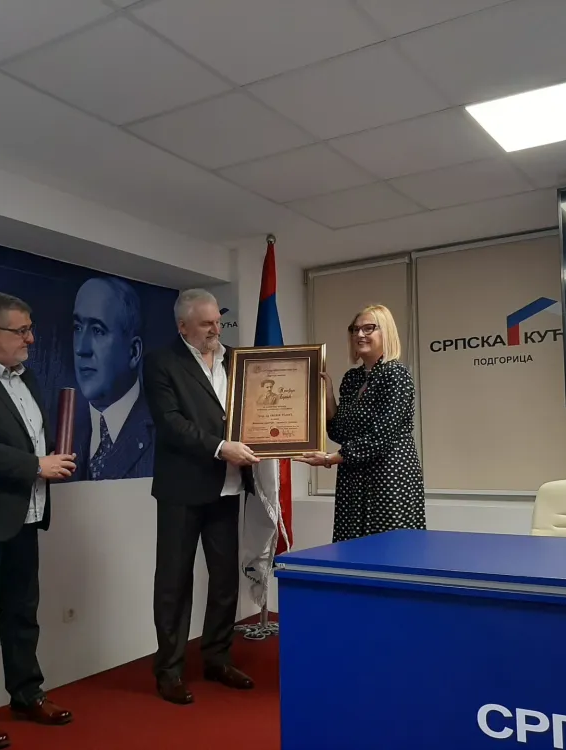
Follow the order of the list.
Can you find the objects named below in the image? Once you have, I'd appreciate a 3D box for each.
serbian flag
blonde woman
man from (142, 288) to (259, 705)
[{"bbox_3d":[-0.096,0.258,4.654,0.290,2.217,0.240,-1,-6,5],"label":"serbian flag"},{"bbox_3d":[0.359,0.519,3.372,0.530,1.694,0.470,3,-7,-37],"label":"blonde woman"},{"bbox_3d":[-0.361,0.491,3.506,0.500,1.796,0.520,-5,-7,36],"label":"man"}]

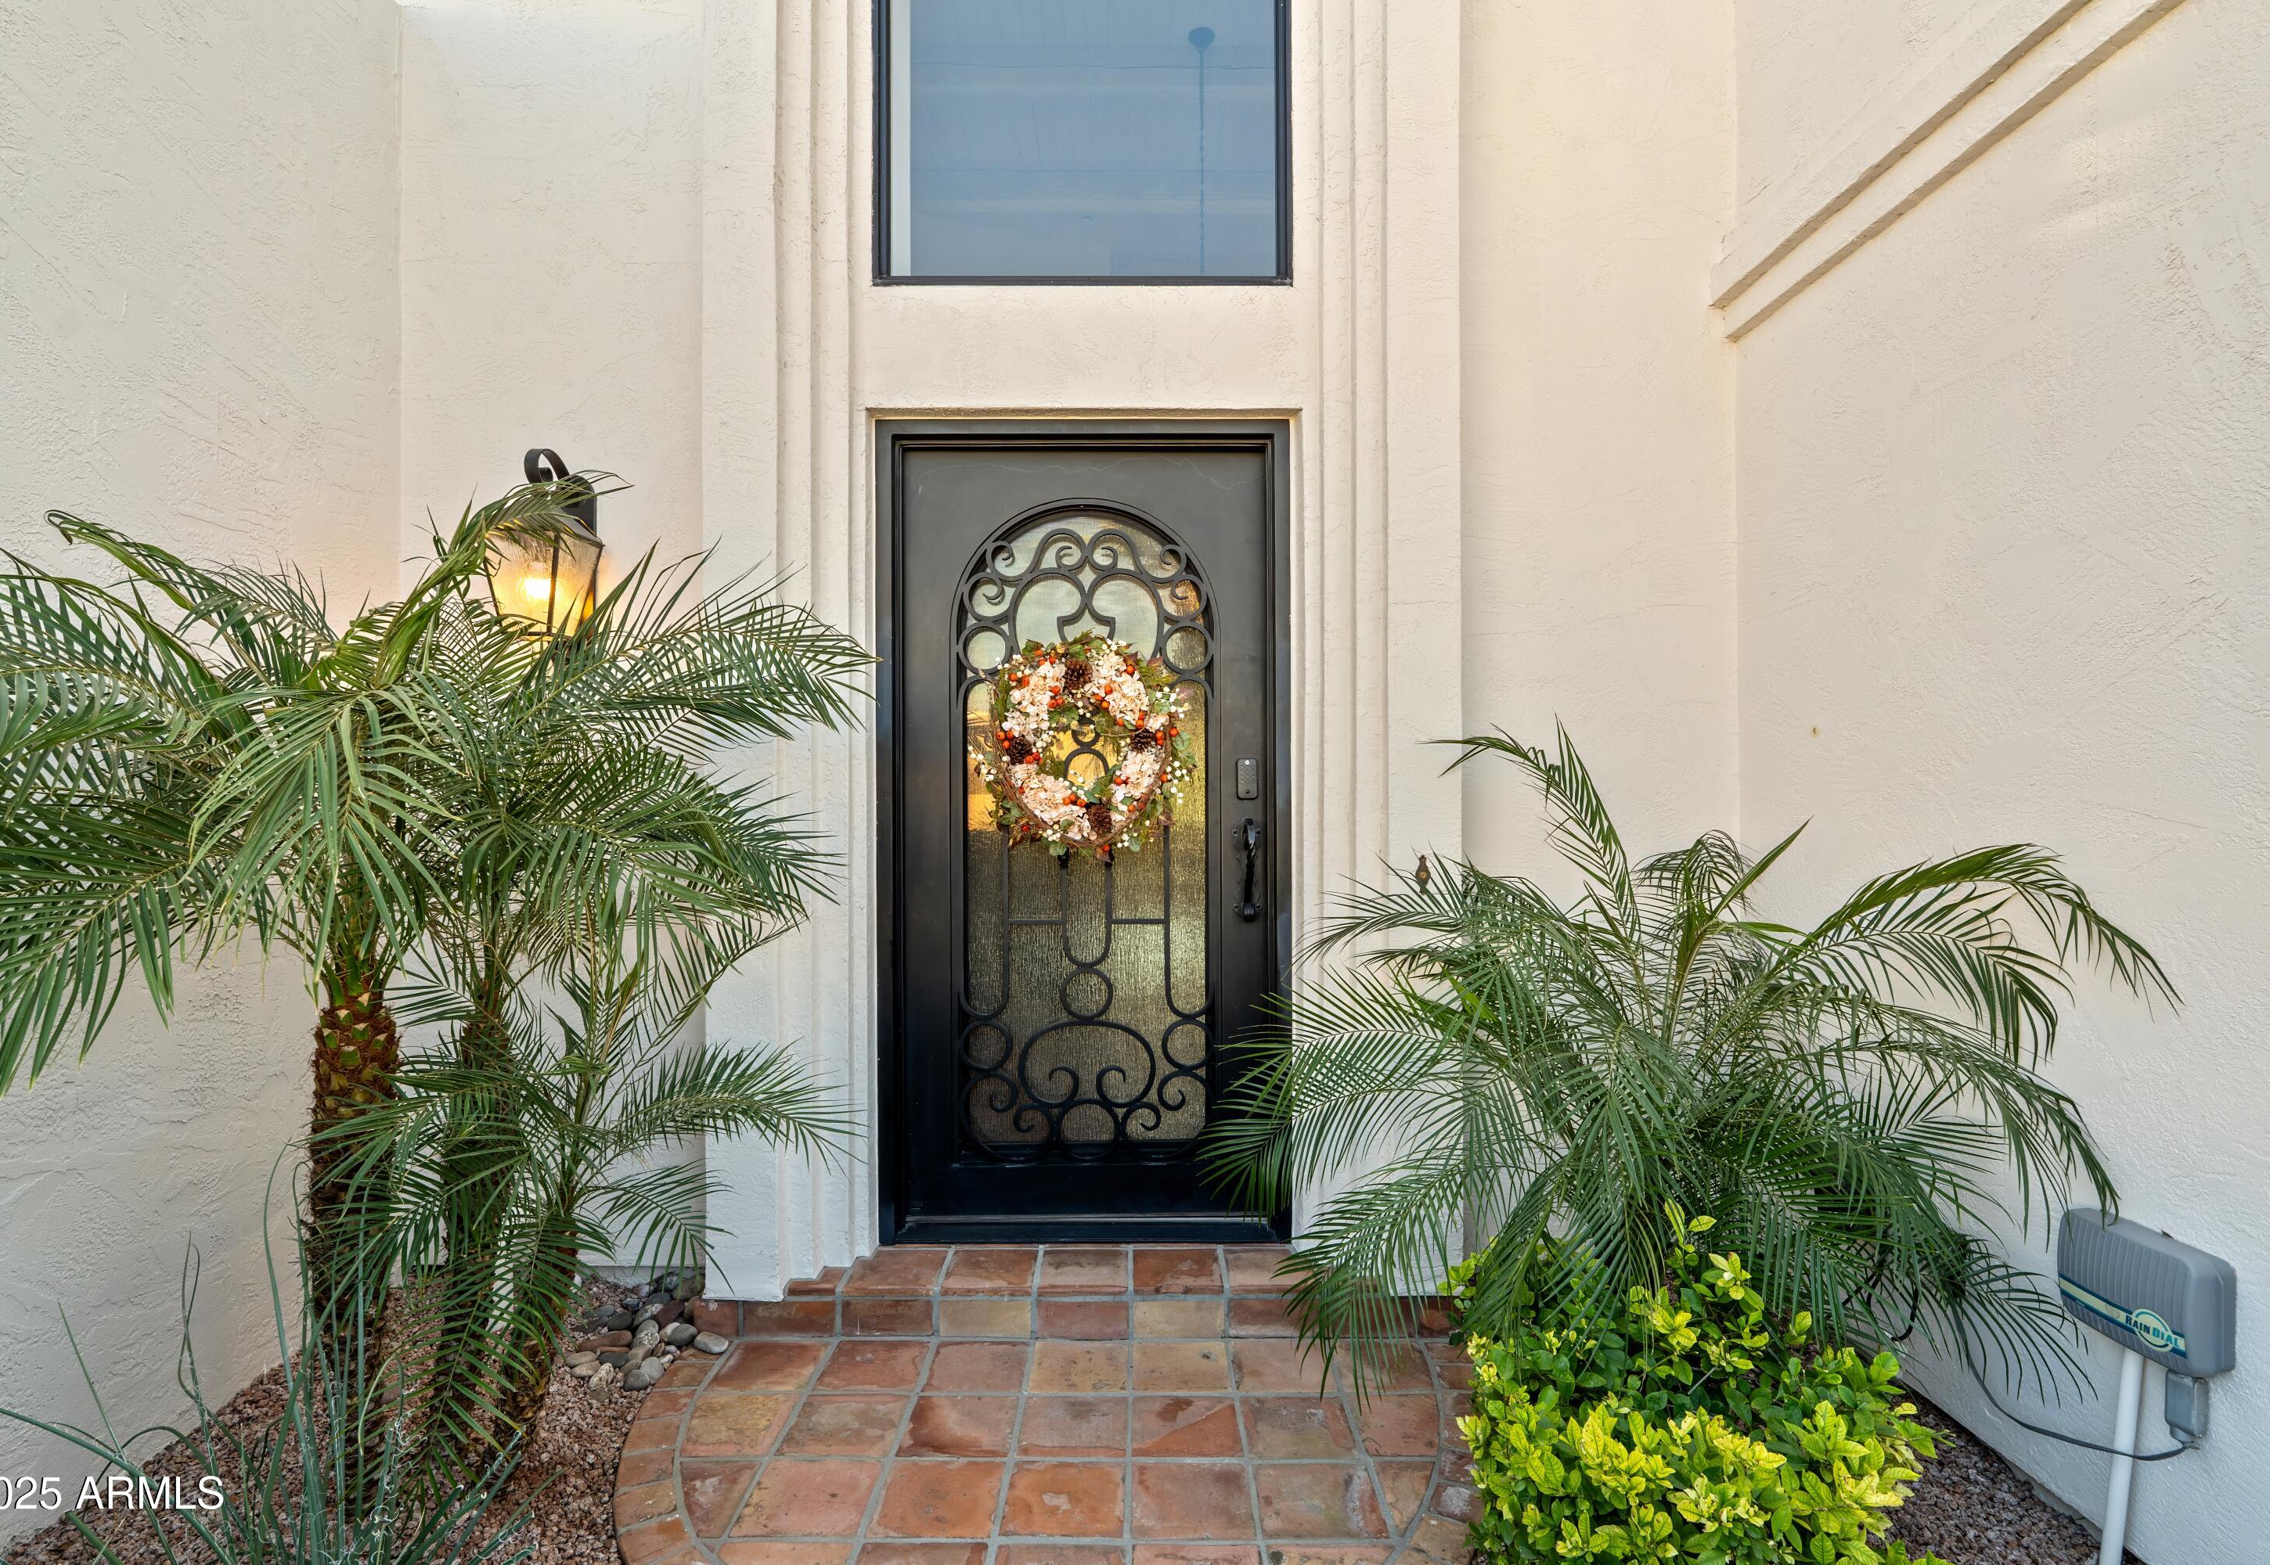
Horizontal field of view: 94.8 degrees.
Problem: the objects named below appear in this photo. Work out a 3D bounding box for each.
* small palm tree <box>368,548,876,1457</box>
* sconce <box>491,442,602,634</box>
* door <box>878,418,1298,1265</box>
[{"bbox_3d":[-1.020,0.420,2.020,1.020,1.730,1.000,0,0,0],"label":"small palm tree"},{"bbox_3d":[-1.418,-0.558,2.530,0.180,0.480,0.260,0,0,0],"label":"sconce"},{"bbox_3d":[-0.128,0.127,2.690,1.035,2.070,0.150,0,0,0],"label":"door"}]

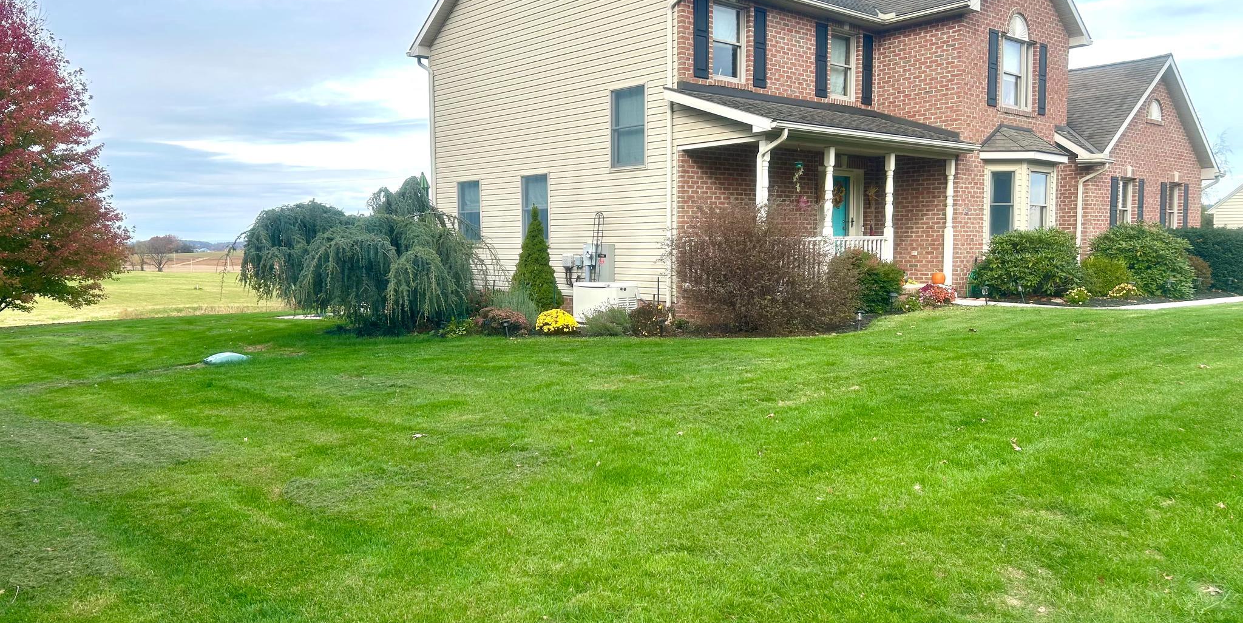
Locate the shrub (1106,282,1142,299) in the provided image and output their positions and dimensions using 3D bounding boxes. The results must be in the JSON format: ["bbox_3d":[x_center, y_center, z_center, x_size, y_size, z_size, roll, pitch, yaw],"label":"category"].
[{"bbox_3d":[9.591,-0.392,17.800,0.664,0.307,0.620,2,5,28],"label":"shrub"}]

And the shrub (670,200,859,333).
[{"bbox_3d":[2.076,-0.654,13.529,2.625,1.888,2.221,0,4,9],"label":"shrub"}]

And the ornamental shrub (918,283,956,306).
[{"bbox_3d":[5.793,-0.312,17.164,0.687,0.424,0.586,1,5,19],"label":"ornamental shrub"}]

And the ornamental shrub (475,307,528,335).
[{"bbox_3d":[-1.919,0.148,14.943,0.858,0.475,0.788,-1,4,-7],"label":"ornamental shrub"}]

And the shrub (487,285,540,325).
[{"bbox_3d":[-1.844,-0.095,15.902,0.866,0.717,0.800,-1,4,-7],"label":"shrub"}]

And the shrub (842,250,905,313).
[{"bbox_3d":[4.181,-0.501,15.549,1.030,1.040,0.989,0,4,15],"label":"shrub"}]

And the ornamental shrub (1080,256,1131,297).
[{"bbox_3d":[9.687,-0.708,18.700,1.000,0.820,0.950,2,5,27],"label":"ornamental shrub"}]

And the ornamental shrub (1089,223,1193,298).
[{"bbox_3d":[10.777,-1.059,19.385,1.969,1.514,1.817,2,5,29],"label":"ornamental shrub"}]

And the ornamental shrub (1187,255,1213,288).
[{"bbox_3d":[13.191,-0.913,21.404,0.656,0.788,0.626,2,5,32],"label":"ornamental shrub"}]

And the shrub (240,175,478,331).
[{"bbox_3d":[-4.729,-1.092,16.897,4.280,2.712,3.500,-2,4,-16],"label":"shrub"}]

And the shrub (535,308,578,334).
[{"bbox_3d":[-1.028,0.146,14.749,0.670,0.398,0.660,-1,4,-4],"label":"shrub"}]

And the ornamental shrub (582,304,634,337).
[{"bbox_3d":[-0.211,0.126,14.499,0.775,0.446,0.720,0,4,-1],"label":"ornamental shrub"}]

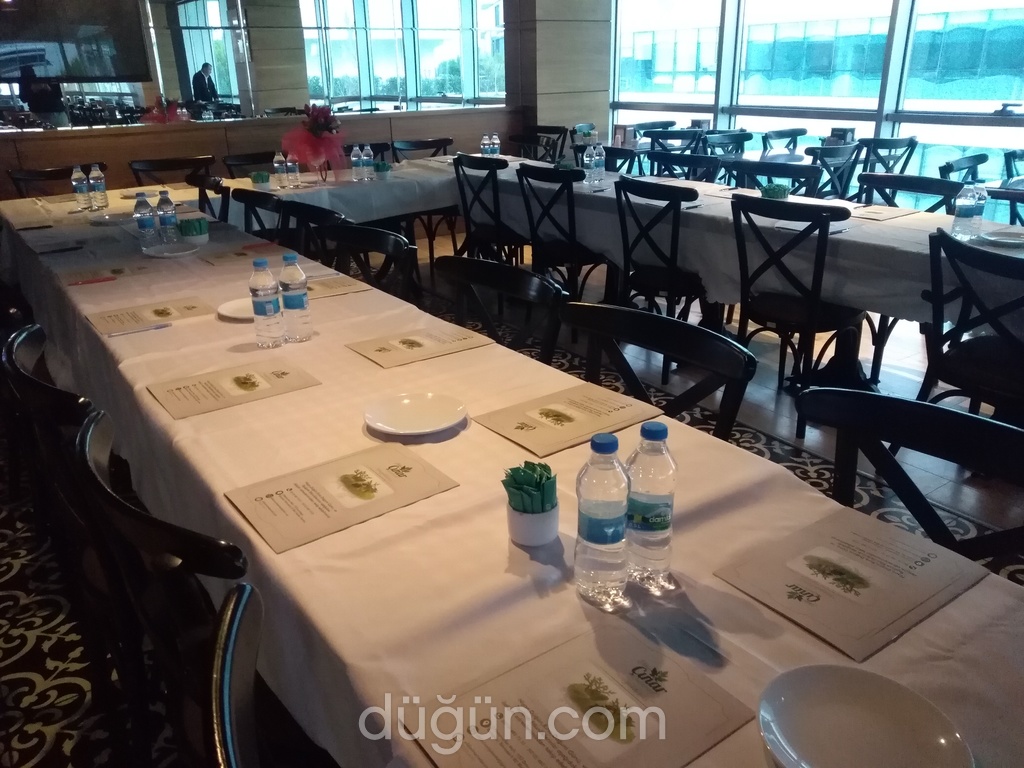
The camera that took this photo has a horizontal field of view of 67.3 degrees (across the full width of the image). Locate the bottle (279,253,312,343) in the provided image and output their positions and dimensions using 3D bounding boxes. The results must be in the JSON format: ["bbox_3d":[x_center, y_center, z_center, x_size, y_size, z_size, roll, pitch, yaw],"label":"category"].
[{"bbox_3d":[-0.542,-0.216,1.926,0.066,0.218,0.066,-1,22,0],"label":"bottle"}]

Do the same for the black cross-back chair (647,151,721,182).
[{"bbox_3d":[0.870,-0.922,4.713,0.520,0.885,0.500,-16,27,-34],"label":"black cross-back chair"}]

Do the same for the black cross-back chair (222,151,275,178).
[{"bbox_3d":[-1.496,-1.069,5.157,0.500,0.885,0.520,-19,28,-38],"label":"black cross-back chair"}]

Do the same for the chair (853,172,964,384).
[{"bbox_3d":[1.621,-0.475,3.494,0.495,0.885,0.485,-16,26,-33],"label":"chair"}]

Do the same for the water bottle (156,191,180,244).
[{"bbox_3d":[-1.431,-0.692,3.200,0.066,0.218,0.066,-1,22,0],"label":"water bottle"}]

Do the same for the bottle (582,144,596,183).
[{"bbox_3d":[0.448,-1.292,4.537,0.066,0.213,0.066,-16,26,-33],"label":"bottle"}]

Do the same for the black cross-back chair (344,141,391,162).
[{"bbox_3d":[-0.976,-1.211,5.434,0.465,0.895,0.485,-15,26,-31],"label":"black cross-back chair"}]

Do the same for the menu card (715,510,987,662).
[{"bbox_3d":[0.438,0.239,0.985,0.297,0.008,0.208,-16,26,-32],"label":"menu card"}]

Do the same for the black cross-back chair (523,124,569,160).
[{"bbox_3d":[0.225,-2.006,7.345,0.485,0.885,0.495,-13,25,-27],"label":"black cross-back chair"}]

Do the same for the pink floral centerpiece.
[{"bbox_3d":[-1.179,-1.417,4.564,0.390,0.450,0.360,-16,27,-33],"label":"pink floral centerpiece"}]

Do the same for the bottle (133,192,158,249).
[{"bbox_3d":[-1.466,-0.654,3.082,0.066,0.218,0.066,-1,22,0],"label":"bottle"}]

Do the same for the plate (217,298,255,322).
[{"bbox_3d":[-0.704,-0.202,2.116,0.197,0.022,0.197,-8,23,-17],"label":"plate"}]

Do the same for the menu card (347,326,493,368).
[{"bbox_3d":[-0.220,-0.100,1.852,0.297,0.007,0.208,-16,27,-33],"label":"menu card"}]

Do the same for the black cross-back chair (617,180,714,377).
[{"bbox_3d":[0.781,-0.514,3.629,0.495,0.885,0.485,-15,26,-31],"label":"black cross-back chair"}]

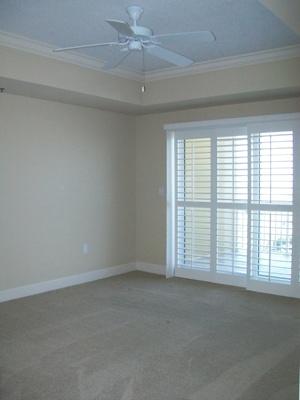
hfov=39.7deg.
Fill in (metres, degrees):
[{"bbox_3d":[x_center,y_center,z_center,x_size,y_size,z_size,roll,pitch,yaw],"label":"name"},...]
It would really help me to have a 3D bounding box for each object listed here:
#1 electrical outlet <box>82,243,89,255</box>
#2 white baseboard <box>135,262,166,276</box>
[{"bbox_3d":[-0.888,0.671,5.747,0.010,0.118,0.075,3,5,41],"label":"electrical outlet"},{"bbox_3d":[0.003,1.054,6.359,0.600,0.132,0.018,3,5,41],"label":"white baseboard"}]

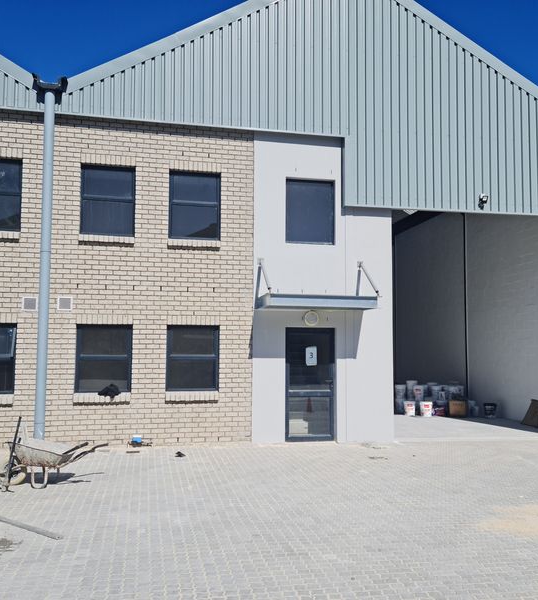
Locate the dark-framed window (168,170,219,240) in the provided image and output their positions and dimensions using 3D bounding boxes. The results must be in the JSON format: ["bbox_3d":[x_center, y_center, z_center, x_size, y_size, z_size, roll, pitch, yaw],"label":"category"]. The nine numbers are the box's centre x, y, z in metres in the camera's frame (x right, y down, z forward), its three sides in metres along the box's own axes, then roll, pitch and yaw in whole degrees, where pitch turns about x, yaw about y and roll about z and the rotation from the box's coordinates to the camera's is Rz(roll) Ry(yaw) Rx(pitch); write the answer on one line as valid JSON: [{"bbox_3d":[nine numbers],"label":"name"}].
[{"bbox_3d":[-1.342,-1.720,11.372,0.940,1.230,0.100,1,-5,-12],"label":"dark-framed window"}]

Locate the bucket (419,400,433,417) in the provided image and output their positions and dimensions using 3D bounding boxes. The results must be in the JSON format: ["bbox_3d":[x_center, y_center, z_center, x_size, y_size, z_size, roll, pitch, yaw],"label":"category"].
[{"bbox_3d":[4.024,2.797,15.941,0.310,0.380,0.310,-1,-5,14],"label":"bucket"}]

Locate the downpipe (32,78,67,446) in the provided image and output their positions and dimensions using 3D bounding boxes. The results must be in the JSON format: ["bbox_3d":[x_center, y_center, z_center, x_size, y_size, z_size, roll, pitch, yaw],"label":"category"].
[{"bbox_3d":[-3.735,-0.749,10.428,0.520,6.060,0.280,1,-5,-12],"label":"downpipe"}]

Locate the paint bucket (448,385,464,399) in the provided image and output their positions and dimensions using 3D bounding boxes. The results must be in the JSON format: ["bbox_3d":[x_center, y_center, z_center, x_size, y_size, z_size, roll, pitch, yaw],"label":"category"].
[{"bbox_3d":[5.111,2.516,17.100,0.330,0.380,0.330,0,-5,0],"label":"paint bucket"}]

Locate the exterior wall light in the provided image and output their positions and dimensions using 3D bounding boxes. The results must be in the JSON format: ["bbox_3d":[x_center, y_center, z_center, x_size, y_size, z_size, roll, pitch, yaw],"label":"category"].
[{"bbox_3d":[0.795,0.347,11.449,0.260,0.260,0.100,1,-5,-12],"label":"exterior wall light"}]

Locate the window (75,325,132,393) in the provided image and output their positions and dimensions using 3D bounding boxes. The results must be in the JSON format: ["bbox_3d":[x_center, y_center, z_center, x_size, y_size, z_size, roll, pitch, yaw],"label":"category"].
[{"bbox_3d":[-2.839,1.014,10.770,0.920,1.180,0.090,1,-5,-12],"label":"window"}]

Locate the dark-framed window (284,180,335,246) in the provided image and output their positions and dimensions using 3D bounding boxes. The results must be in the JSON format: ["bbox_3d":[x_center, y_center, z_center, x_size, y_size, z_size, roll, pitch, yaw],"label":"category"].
[{"bbox_3d":[0.801,-1.670,11.839,0.940,1.230,0.100,1,-5,-12],"label":"dark-framed window"}]

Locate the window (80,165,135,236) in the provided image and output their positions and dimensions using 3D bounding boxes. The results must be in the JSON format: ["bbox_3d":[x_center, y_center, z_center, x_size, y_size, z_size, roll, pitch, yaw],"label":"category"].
[{"bbox_3d":[-2.845,-1.765,11.045,0.940,1.230,0.100,1,-5,-12],"label":"window"}]

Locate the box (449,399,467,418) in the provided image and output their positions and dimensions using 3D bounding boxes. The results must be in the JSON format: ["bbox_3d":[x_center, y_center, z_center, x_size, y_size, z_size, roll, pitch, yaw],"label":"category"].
[{"bbox_3d":[4.879,2.793,16.066,0.430,0.400,0.360,0,-5,8],"label":"box"}]

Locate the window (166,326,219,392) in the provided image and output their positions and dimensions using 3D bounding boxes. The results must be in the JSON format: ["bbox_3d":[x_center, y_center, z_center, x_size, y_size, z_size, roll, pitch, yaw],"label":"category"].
[{"bbox_3d":[-1.350,1.040,11.143,0.940,1.180,0.100,1,-5,-12],"label":"window"}]

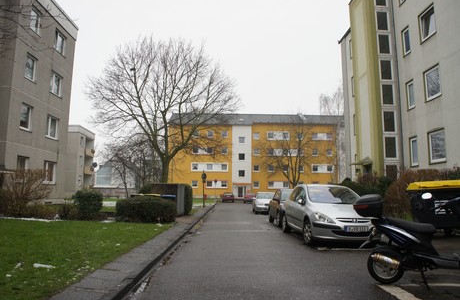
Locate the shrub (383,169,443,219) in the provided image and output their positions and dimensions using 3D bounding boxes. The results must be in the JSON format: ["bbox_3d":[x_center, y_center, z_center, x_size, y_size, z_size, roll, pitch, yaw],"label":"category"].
[{"bbox_3d":[7.600,1.935,14.673,2.200,2.100,2.200,0,-7,0],"label":"shrub"}]

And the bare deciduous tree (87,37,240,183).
[{"bbox_3d":[-5.100,-2.270,27.013,11.600,13.600,11.600,0,-7,0],"label":"bare deciduous tree"}]

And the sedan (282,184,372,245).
[{"bbox_3d":[2.690,1.684,9.644,1.740,1.510,4.200,0,-7,-2],"label":"sedan"}]

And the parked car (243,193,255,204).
[{"bbox_3d":[2.780,6.686,48.039,1.700,1.420,4.100,0,-7,2],"label":"parked car"}]

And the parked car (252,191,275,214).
[{"bbox_3d":[2.450,3.370,22.352,1.680,1.420,4.000,0,-7,1],"label":"parked car"}]

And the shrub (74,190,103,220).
[{"bbox_3d":[-6.200,2.405,15.117,1.220,1.280,1.220,0,-7,0],"label":"shrub"}]

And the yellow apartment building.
[{"bbox_3d":[4.300,1.309,62.547,29.200,15.300,10.400,1,-7,-4],"label":"yellow apartment building"}]

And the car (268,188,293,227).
[{"bbox_3d":[2.600,2.241,13.726,1.680,1.450,3.900,0,-7,0],"label":"car"}]

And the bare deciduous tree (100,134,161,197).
[{"bbox_3d":[-14.200,2.326,50.115,8.300,9.600,8.300,0,-7,0],"label":"bare deciduous tree"}]

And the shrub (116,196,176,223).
[{"bbox_3d":[-3.300,2.338,13.814,2.300,1.080,1.200,0,-7,0],"label":"shrub"}]

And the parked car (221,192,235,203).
[{"bbox_3d":[-0.220,7.134,51.511,1.680,1.420,4.200,0,-7,-1],"label":"parked car"}]

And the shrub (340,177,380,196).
[{"bbox_3d":[7.200,2.560,19.130,2.100,2.000,2.100,0,-7,0],"label":"shrub"}]

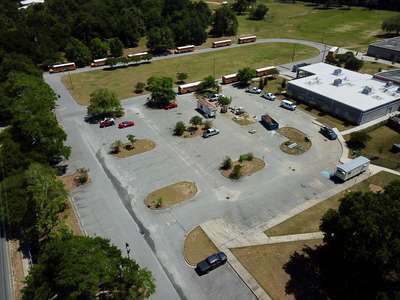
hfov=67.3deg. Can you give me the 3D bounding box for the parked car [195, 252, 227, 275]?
[{"bbox_3d":[1.955,19.987,53.463,5.350,1.620,1.900,-19,36,-25],"label":"parked car"}]

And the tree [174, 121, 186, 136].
[{"bbox_3d":[-5.954,-6.585,92.954,3.200,4.700,3.200,-2,32,0],"label":"tree"}]

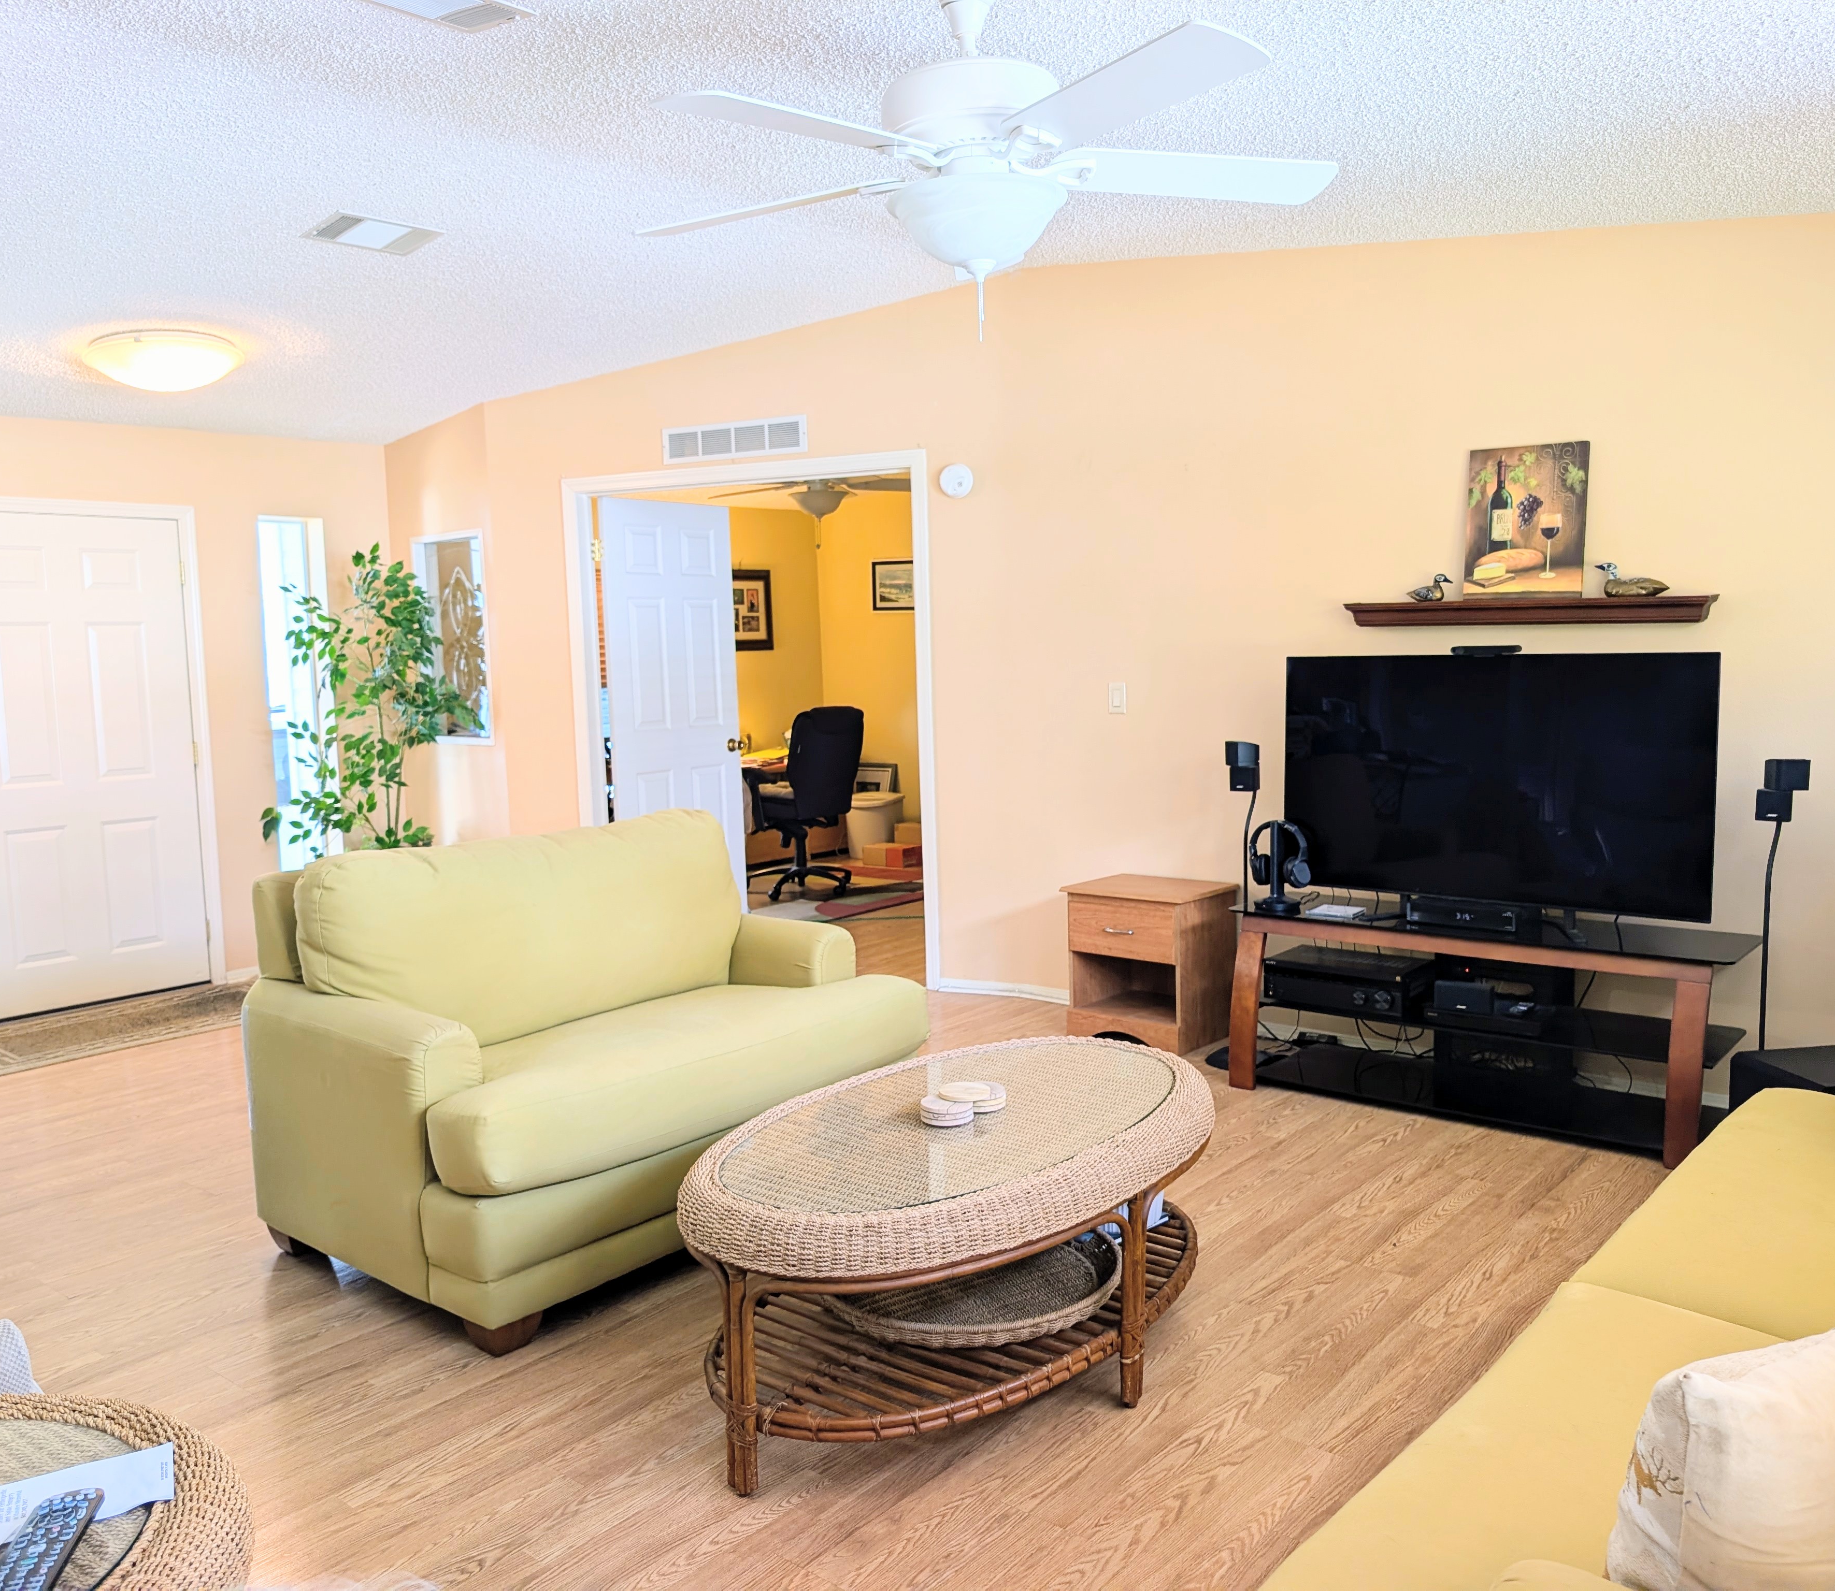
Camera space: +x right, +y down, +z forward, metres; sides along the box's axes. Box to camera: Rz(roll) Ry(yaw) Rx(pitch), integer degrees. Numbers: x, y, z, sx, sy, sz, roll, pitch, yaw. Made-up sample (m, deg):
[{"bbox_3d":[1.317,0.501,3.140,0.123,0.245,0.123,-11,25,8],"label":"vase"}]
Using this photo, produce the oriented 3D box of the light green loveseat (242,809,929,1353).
[{"bbox_3d":[-0.773,0.581,3.692,0.940,0.950,1.360,5,9,40],"label":"light green loveseat"}]

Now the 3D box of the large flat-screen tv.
[{"bbox_3d":[1.689,-0.048,4.376,1.240,0.734,0.070,4,8,38],"label":"large flat-screen tv"}]

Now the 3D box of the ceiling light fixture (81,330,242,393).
[{"bbox_3d":[-2.552,-1.477,4.990,0.475,0.140,0.475,-6,3,34],"label":"ceiling light fixture"}]

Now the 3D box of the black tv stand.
[{"bbox_3d":[1.669,0.662,4.386,1.424,0.568,0.448,4,8,35],"label":"black tv stand"}]

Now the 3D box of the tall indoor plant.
[{"bbox_3d":[-2.354,-0.125,6.279,0.780,1.879,0.740,4,8,37],"label":"tall indoor plant"}]

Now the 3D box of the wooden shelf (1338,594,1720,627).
[{"bbox_3d":[1.877,-0.569,4.558,1.067,0.077,0.160,4,8,37],"label":"wooden shelf"}]

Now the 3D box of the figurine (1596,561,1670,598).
[{"bbox_3d":[2.104,-0.632,4.320,0.202,0.102,0.085,4,8,33],"label":"figurine"}]

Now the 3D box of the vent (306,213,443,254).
[{"bbox_3d":[-1.661,-1.703,4.481,0.215,0.030,0.338,-6,1,44],"label":"vent"}]

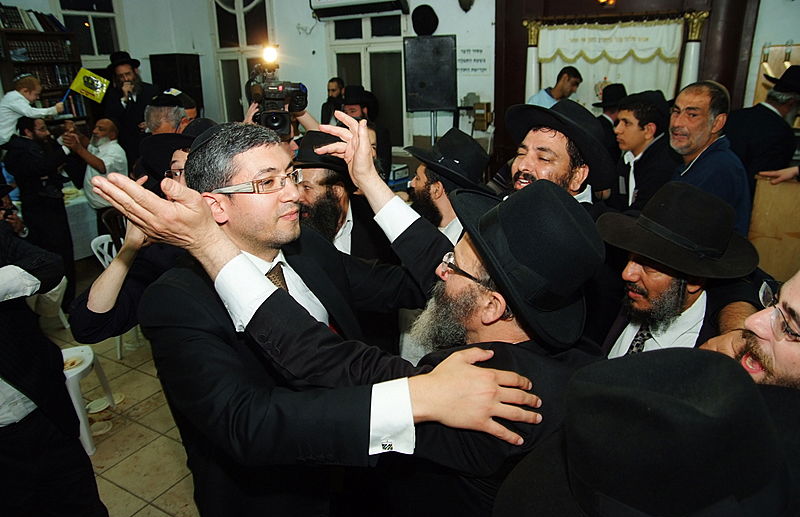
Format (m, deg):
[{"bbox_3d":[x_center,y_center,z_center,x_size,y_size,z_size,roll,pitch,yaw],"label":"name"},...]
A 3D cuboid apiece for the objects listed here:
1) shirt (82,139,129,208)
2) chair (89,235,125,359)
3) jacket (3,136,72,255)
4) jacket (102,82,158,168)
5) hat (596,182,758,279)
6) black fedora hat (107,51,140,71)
[{"bbox_3d":[-2.279,-0.647,4.500,0.370,0.600,0.460,-9,19,-24],"label":"shirt"},{"bbox_3d":[-1.877,0.285,4.066,0.490,0.820,0.450,13,22,39],"label":"chair"},{"bbox_3d":[-2.950,-0.488,4.700,0.380,1.000,0.480,-5,18,-13],"label":"jacket"},{"bbox_3d":[-2.394,-1.159,5.150,0.530,0.820,0.340,-8,18,-20],"label":"jacket"},{"bbox_3d":[0.614,-0.074,1.265,0.360,0.145,0.315,1,27,-12],"label":"hat"},{"bbox_3d":[-2.385,-1.714,5.000,0.310,0.135,0.350,-2,20,-6],"label":"black fedora hat"}]

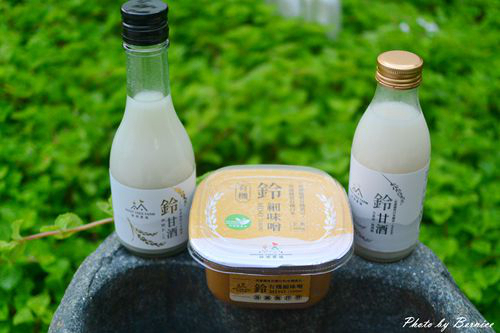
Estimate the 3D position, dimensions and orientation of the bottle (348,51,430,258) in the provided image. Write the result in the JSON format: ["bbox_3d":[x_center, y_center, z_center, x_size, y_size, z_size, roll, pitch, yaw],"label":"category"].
[{"bbox_3d":[0.103,-0.006,0.504,0.057,0.157,0.057,16,36,25],"label":"bottle"}]

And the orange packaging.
[{"bbox_3d":[0.015,0.054,0.517,0.120,0.054,0.124,1,33,0],"label":"orange packaging"}]

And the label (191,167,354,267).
[{"bbox_3d":[0.016,0.033,0.503,0.119,0.006,0.121,1,33,0],"label":"label"}]

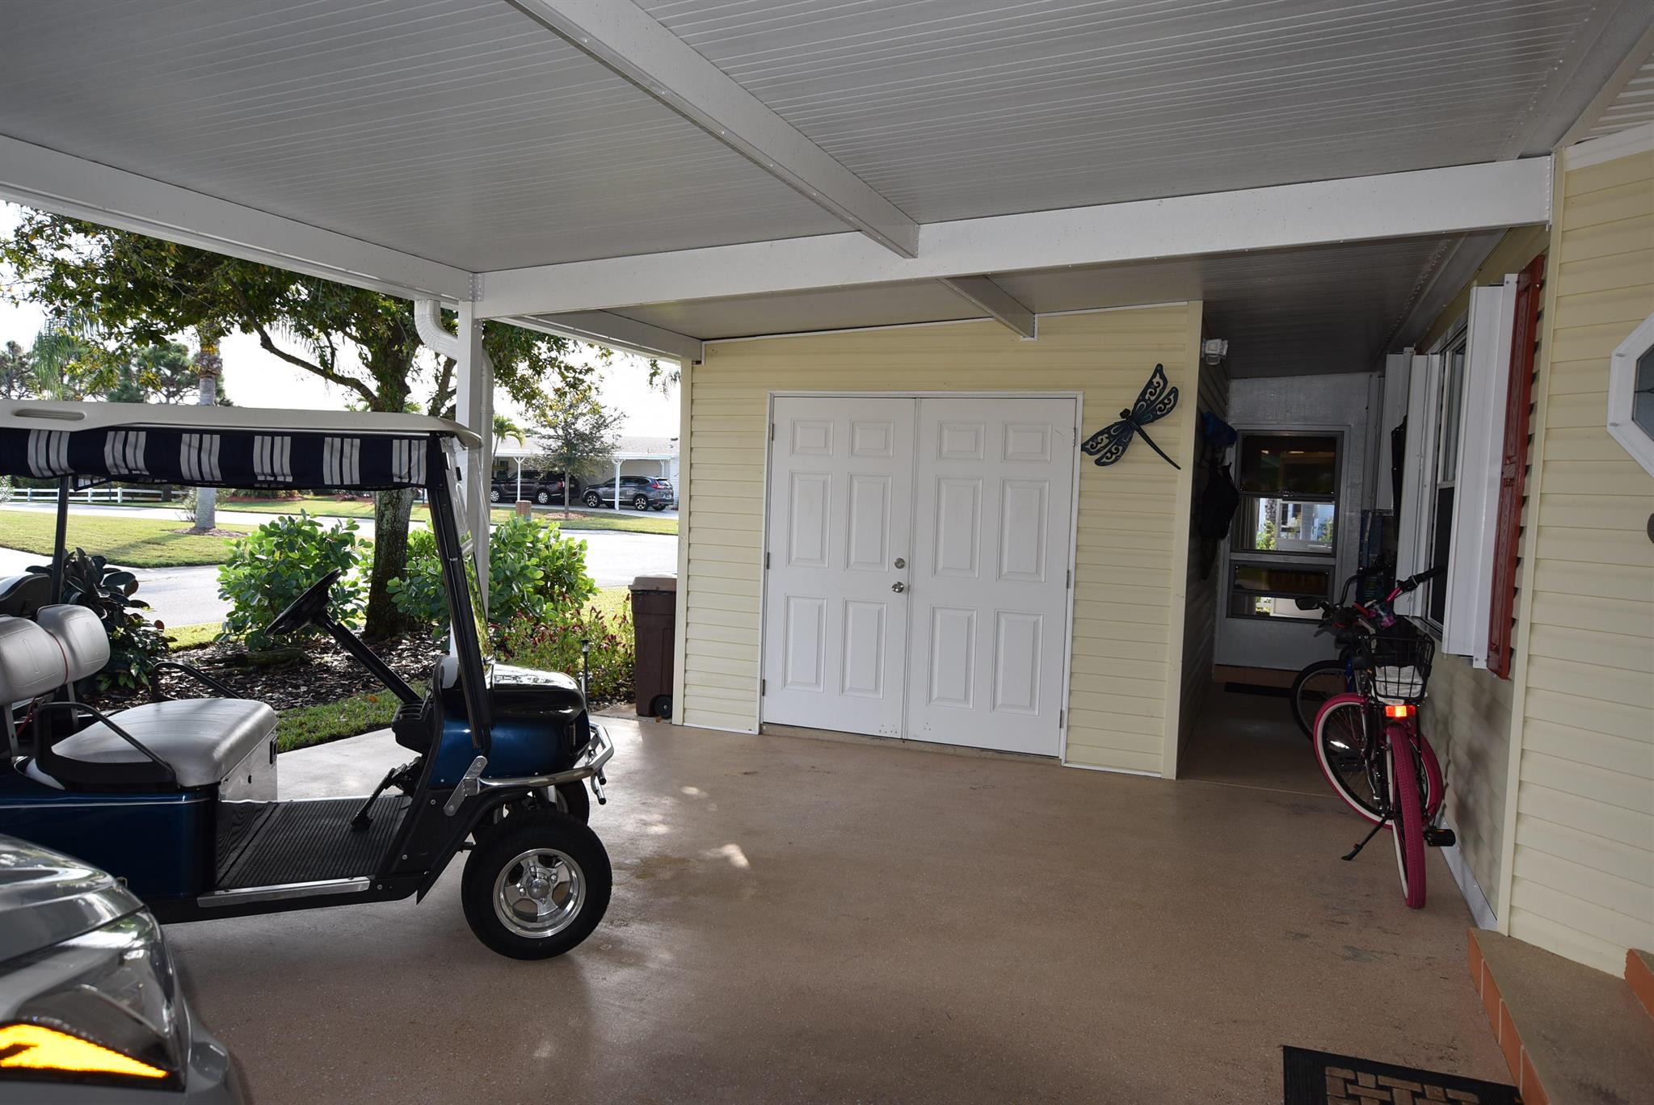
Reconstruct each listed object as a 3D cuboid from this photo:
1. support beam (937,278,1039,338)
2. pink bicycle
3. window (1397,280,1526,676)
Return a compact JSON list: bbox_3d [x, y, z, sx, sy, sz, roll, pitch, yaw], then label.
[{"bbox_3d":[0.745,-1.234,5.440,0.055,0.140,2.150,4,3,22],"label":"support beam"},{"bbox_3d":[2.377,0.715,4.853,0.580,1.220,1.720,4,3,22],"label":"pink bicycle"},{"bbox_3d":[2.898,-0.335,5.419,0.130,1.470,2.550,4,3,22],"label":"window"}]

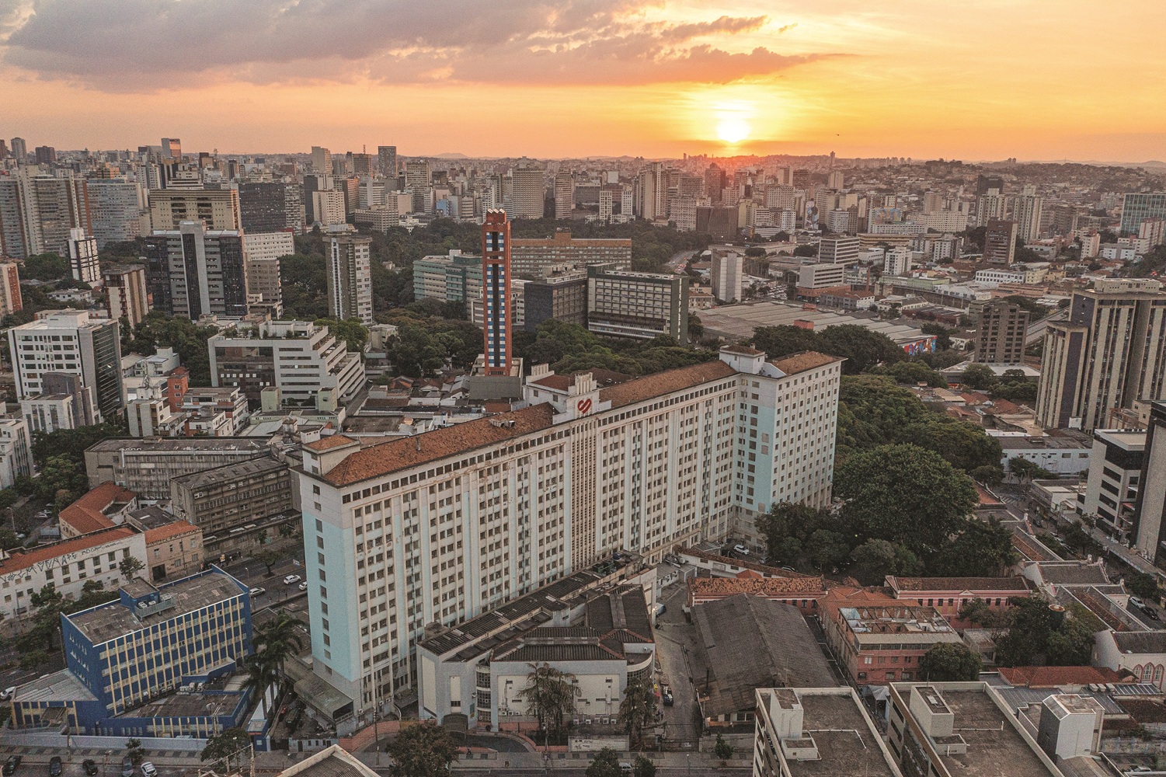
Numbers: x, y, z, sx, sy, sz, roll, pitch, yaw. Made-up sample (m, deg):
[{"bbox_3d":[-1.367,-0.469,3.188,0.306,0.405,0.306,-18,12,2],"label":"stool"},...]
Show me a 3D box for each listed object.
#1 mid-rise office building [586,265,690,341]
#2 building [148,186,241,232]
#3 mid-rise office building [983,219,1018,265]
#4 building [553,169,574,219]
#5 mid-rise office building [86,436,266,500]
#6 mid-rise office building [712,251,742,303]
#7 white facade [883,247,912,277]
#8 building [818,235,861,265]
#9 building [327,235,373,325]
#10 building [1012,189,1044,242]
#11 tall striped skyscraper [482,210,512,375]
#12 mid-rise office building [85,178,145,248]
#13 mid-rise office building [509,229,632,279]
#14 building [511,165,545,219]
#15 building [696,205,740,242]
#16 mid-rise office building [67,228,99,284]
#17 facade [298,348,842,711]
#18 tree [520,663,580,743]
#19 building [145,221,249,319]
[{"bbox_3d":[29.538,-43.811,490.944,49.100,38.500,19.000,9,16,31],"label":"mid-rise office building"},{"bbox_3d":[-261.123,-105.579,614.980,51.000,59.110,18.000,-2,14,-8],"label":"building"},{"bbox_3d":[341.006,-119.509,743.260,12.000,36.634,20.000,-12,18,-41],"label":"mid-rise office building"},{"bbox_3d":[-29.525,-293.202,1379.240,24.500,77.156,22.000,3,14,12],"label":"building"},{"bbox_3d":[-121.034,24.266,275.847,52.000,15.250,14.000,0,14,-2],"label":"mid-rise office building"},{"bbox_3d":[110.750,-85.036,697.559,18.000,38.950,20.000,-1,14,-6],"label":"mid-rise office building"},{"bbox_3d":[303.280,-122.080,874.820,13.500,26.410,26.000,14,19,43],"label":"white facade"},{"bbox_3d":[233.070,-124.060,824.540,16.000,24.090,42.500,14,19,43],"label":"building"},{"bbox_3d":[-117.919,-53.704,464.002,21.500,49.200,11.500,10,17,36],"label":"building"},{"bbox_3d":[462.829,-179.110,946.581,19.000,59.061,18.000,-9,17,-34],"label":"building"},{"bbox_3d":[-35.383,-35.151,376.996,10.500,76.640,13.000,0,14,-2],"label":"tall striped skyscraper"},{"bbox_3d":[-481.480,-179.380,941.840,54.000,71.290,12.000,0,14,-2],"label":"mid-rise office building"},{"bbox_3d":[-14.276,-98.244,716.186,104.000,50.220,18.000,0,14,-2],"label":"mid-rise office building"},{"bbox_3d":[-81.695,-291.370,1363.947,47.000,88.650,20.000,0,14,-2],"label":"building"},{"bbox_3d":[195.371,-239.152,1328.424,60.000,55.480,25.000,0,14,-2],"label":"building"},{"bbox_3d":[-346.890,-91.800,628.460,8.000,37.060,20.500,0,14,-1],"label":"mid-rise office building"},{"bbox_3d":[11.909,23.423,226.046,27.160,55.520,165.700,13,18,41],"label":"facade"},{"bbox_3d":[-6.180,58.778,167.693,9.500,14.200,8.000,0,14,0],"label":"tree"},{"bbox_3d":[-203.530,-62.570,481.720,49.000,50.250,12.000,0,14,-2],"label":"building"}]

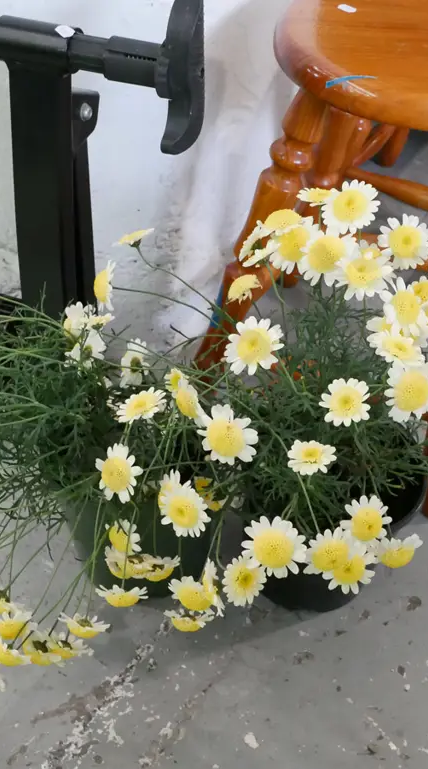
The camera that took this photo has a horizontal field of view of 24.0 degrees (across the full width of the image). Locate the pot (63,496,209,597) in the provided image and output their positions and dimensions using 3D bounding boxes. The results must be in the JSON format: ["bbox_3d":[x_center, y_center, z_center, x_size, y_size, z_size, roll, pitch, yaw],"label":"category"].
[{"bbox_3d":[-0.079,0.122,1.105,0.193,0.186,0.193,1,46,-1],"label":"pot"}]

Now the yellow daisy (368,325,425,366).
[{"bbox_3d":[0.158,-0.034,0.870,0.050,0.016,0.050,-13,46,-27],"label":"yellow daisy"}]

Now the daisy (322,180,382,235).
[{"bbox_3d":[0.118,-0.153,0.870,0.051,0.017,0.051,21,88,18],"label":"daisy"}]

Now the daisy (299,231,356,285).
[{"bbox_3d":[0.099,-0.111,0.876,0.050,0.020,0.050,13,77,10],"label":"daisy"}]

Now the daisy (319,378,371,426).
[{"bbox_3d":[0.117,0.016,0.900,0.046,0.015,0.046,16,72,13],"label":"daisy"}]

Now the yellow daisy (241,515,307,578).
[{"bbox_3d":[0.050,0.137,0.850,0.054,0.054,0.019,5,6,3],"label":"yellow daisy"}]

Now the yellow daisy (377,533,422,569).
[{"bbox_3d":[0.176,0.157,0.953,0.045,0.045,0.021,-2,51,-5],"label":"yellow daisy"}]

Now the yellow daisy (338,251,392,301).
[{"bbox_3d":[0.132,-0.096,0.890,0.048,0.017,0.048,27,65,23],"label":"yellow daisy"}]

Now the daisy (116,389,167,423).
[{"bbox_3d":[-0.066,0.019,0.915,0.049,0.015,0.049,-2,39,31],"label":"daisy"}]

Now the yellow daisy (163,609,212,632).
[{"bbox_3d":[-0.025,0.229,0.978,0.047,0.047,0.022,-2,72,-5],"label":"yellow daisy"}]

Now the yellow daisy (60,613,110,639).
[{"bbox_3d":[-0.117,0.219,0.915,0.046,0.017,0.046,13,3,10],"label":"yellow daisy"}]

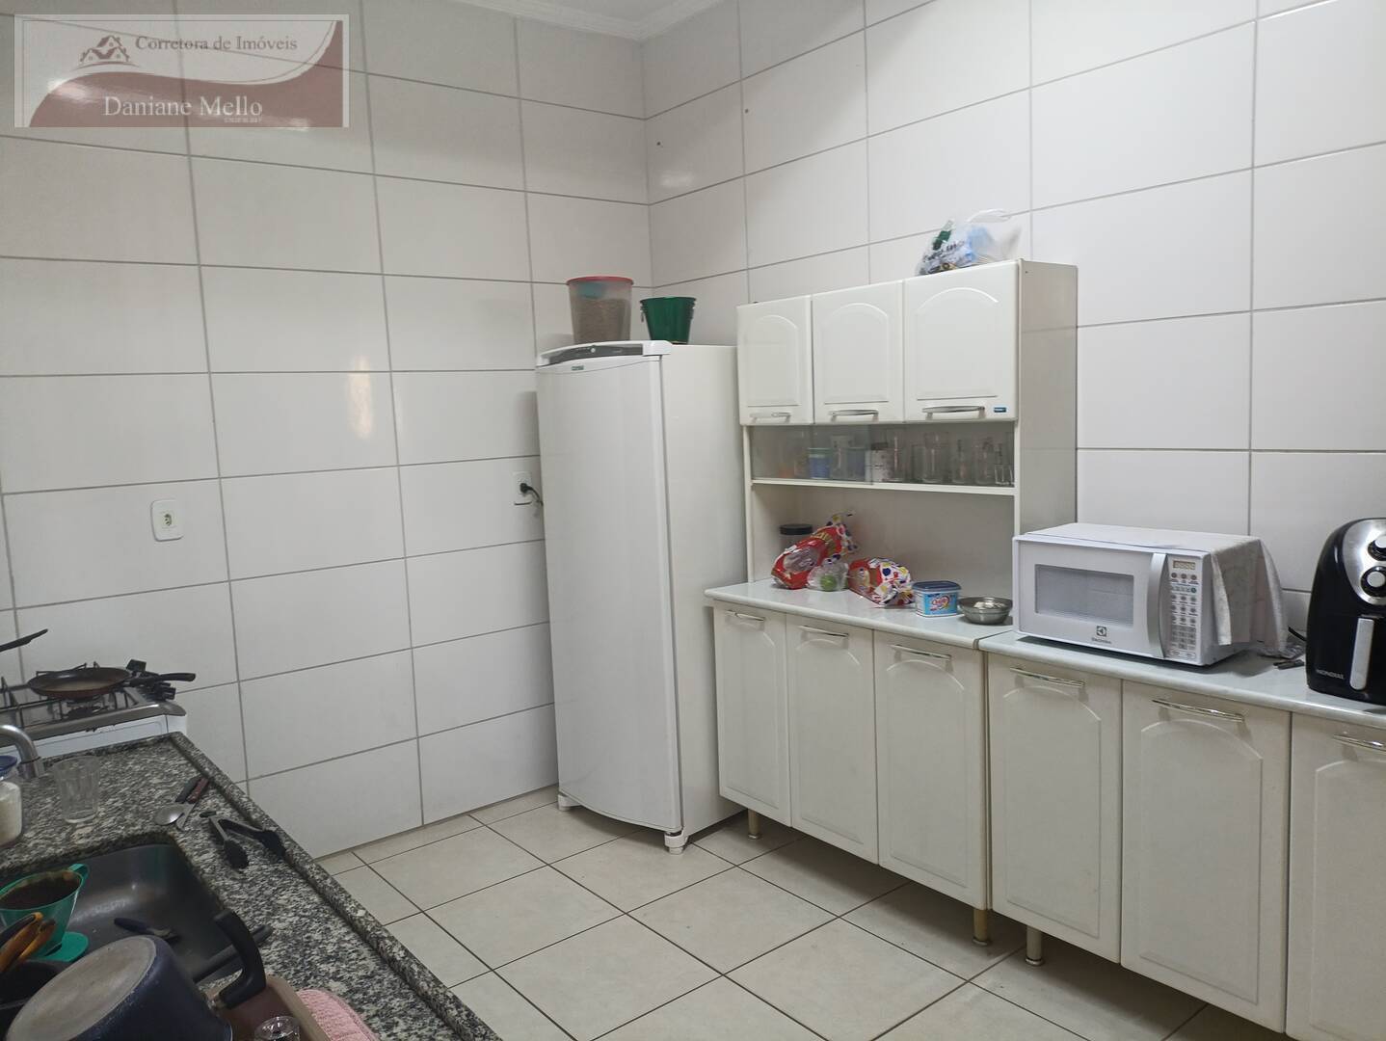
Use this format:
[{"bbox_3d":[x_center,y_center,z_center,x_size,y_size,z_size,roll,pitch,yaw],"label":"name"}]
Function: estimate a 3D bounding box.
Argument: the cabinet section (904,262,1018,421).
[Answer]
[{"bbox_3d":[0.817,-0.478,2.766,0.280,0.396,0.356,-8,8,-39],"label":"cabinet section"}]

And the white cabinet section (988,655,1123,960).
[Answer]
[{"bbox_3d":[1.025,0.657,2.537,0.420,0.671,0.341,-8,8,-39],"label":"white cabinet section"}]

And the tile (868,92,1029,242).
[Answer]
[{"bbox_3d":[0.742,-1.024,2.951,0.012,0.322,0.573,-8,8,-38],"label":"tile"}]

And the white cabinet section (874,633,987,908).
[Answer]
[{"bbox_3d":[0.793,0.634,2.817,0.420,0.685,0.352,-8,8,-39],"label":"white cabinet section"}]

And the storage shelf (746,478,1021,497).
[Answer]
[{"bbox_3d":[0.613,-0.116,3.067,0.255,0.026,1.010,-8,8,-39],"label":"storage shelf"}]

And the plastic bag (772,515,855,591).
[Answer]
[{"bbox_3d":[0.402,0.094,3.307,0.170,0.242,0.288,-8,8,-39],"label":"plastic bag"}]

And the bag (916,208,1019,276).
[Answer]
[{"bbox_3d":[0.757,-0.765,2.784,0.180,0.164,0.294,-8,8,-39],"label":"bag"}]

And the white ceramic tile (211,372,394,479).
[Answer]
[{"bbox_3d":[-1.266,-0.323,3.301,0.570,0.324,0.010,-7,8,-37],"label":"white ceramic tile"}]

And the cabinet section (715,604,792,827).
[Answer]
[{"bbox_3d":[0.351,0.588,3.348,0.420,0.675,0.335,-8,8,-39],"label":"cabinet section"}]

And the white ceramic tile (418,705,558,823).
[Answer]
[{"bbox_3d":[-0.757,0.917,3.787,0.567,0.324,0.010,-7,8,-37],"label":"white ceramic tile"}]

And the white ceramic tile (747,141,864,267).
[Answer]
[{"bbox_3d":[0.382,-1.066,3.412,0.010,0.324,0.571,-8,8,-39],"label":"white ceramic tile"}]

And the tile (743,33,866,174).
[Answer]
[{"bbox_3d":[0.368,-1.383,3.362,0.012,0.322,0.573,-8,8,-38],"label":"tile"}]

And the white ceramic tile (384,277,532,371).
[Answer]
[{"bbox_3d":[-0.825,-0.703,3.594,0.567,0.322,0.012,-8,8,-37],"label":"white ceramic tile"}]

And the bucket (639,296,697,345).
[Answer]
[{"bbox_3d":[-0.079,-0.642,3.274,0.179,0.153,0.179,-3,7,-1],"label":"bucket"}]

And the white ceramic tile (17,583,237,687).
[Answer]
[{"bbox_3d":[-1.693,0.385,3.032,0.570,0.324,0.010,-7,8,-37],"label":"white ceramic tile"}]

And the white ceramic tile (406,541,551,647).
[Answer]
[{"bbox_3d":[-0.783,0.265,3.705,0.567,0.322,0.012,-8,8,-37],"label":"white ceramic tile"}]

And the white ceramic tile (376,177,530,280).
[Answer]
[{"bbox_3d":[-0.828,-1.017,3.527,0.563,0.320,0.010,-7,8,-37],"label":"white ceramic tile"}]

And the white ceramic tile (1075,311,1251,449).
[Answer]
[{"bbox_3d":[1.142,-0.348,2.600,0.010,0.324,0.570,-8,8,-39],"label":"white ceramic tile"}]

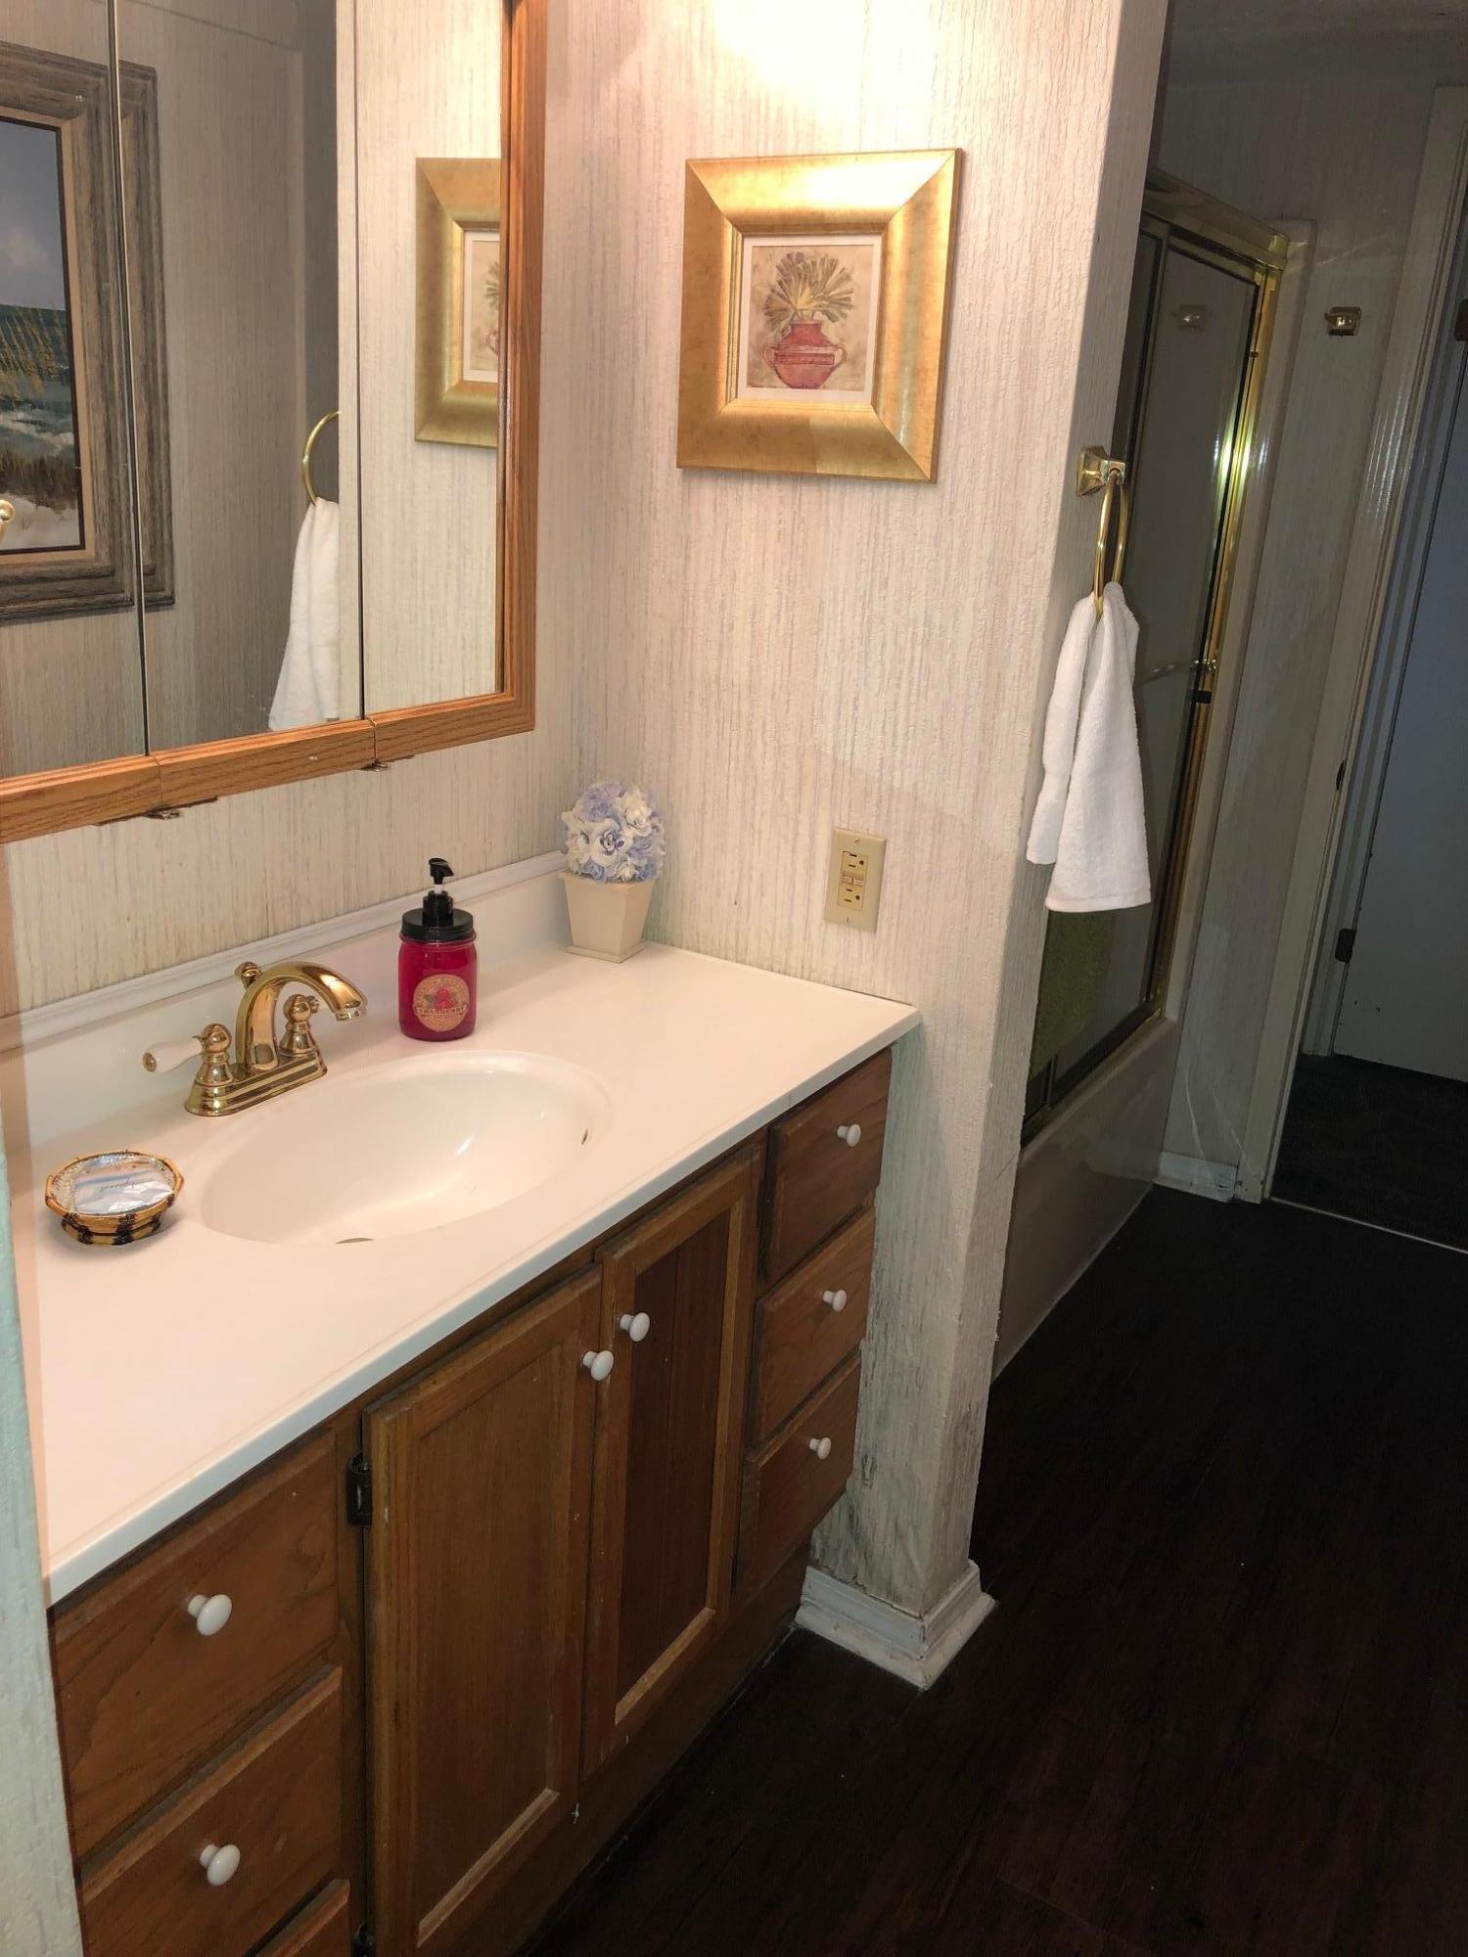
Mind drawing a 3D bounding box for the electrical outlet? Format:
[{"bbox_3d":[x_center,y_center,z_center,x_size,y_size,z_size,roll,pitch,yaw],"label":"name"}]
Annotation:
[{"bbox_3d":[0.142,-0.114,1.857,0.070,0.115,0.009,14,22,28],"label":"electrical outlet"}]

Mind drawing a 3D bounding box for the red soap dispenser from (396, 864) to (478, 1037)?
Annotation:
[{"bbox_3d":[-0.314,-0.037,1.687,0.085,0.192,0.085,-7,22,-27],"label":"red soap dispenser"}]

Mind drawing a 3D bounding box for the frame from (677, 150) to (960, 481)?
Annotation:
[{"bbox_3d":[0.079,-0.708,1.701,0.319,0.317,0.022,14,22,28],"label":"frame"}]

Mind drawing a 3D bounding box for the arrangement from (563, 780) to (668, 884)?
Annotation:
[{"bbox_3d":[-0.149,-0.179,1.946,0.125,0.127,0.125,3,20,-1],"label":"arrangement"}]

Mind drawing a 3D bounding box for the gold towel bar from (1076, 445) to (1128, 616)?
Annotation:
[{"bbox_3d":[0.394,-0.476,1.693,0.056,0.177,0.138,14,22,28],"label":"gold towel bar"}]

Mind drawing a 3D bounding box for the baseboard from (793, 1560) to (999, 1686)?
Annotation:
[{"bbox_3d":[0.225,0.854,2.219,0.200,0.090,0.207,14,22,28],"label":"baseboard"}]

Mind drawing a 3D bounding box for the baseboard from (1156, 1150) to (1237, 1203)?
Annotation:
[{"bbox_3d":[1.029,0.437,3.533,0.174,0.083,0.020,14,22,28],"label":"baseboard"}]

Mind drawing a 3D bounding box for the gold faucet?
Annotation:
[{"bbox_3d":[-0.426,0.058,1.472,0.174,0.147,0.209,14,22,28],"label":"gold faucet"}]

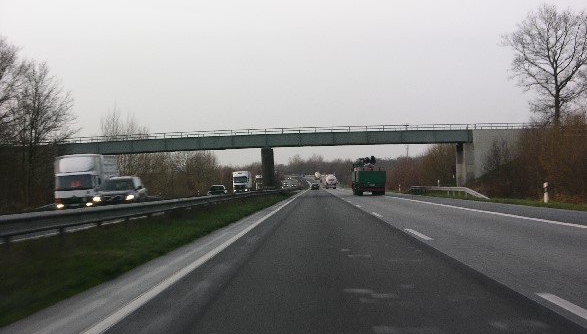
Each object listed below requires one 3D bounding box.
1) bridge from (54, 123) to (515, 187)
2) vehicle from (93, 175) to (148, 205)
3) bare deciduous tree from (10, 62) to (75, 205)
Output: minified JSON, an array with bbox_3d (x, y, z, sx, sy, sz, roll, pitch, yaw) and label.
[{"bbox_3d":[-0.198,-0.545,131.000,47.000,6.800,7.200,-1,-1,0],"label":"bridge"},{"bbox_3d":[-7.136,1.201,55.400,1.840,1.500,4.700,-2,-1,1],"label":"vehicle"},{"bbox_3d":[-18.905,-2.609,100.000,5.300,11.000,5.300,-1,-1,0],"label":"bare deciduous tree"}]

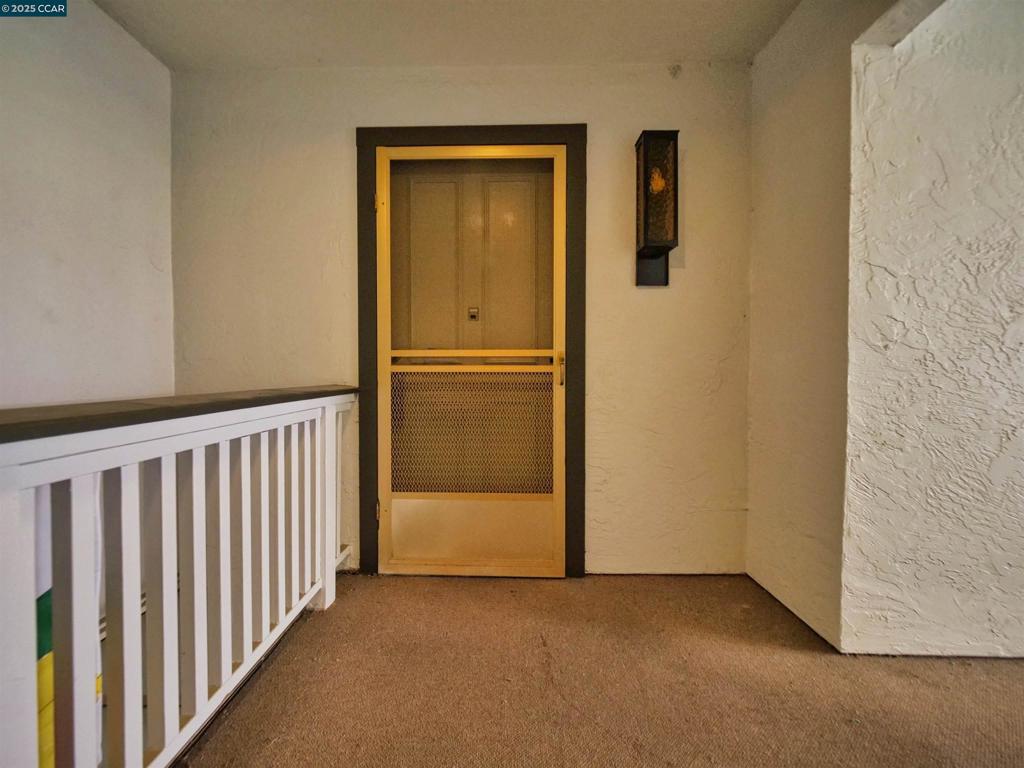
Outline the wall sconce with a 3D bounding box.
[{"bbox_3d":[0.675,-0.803,1.929,0.159,0.668,0.116,0,1,1],"label":"wall sconce"}]

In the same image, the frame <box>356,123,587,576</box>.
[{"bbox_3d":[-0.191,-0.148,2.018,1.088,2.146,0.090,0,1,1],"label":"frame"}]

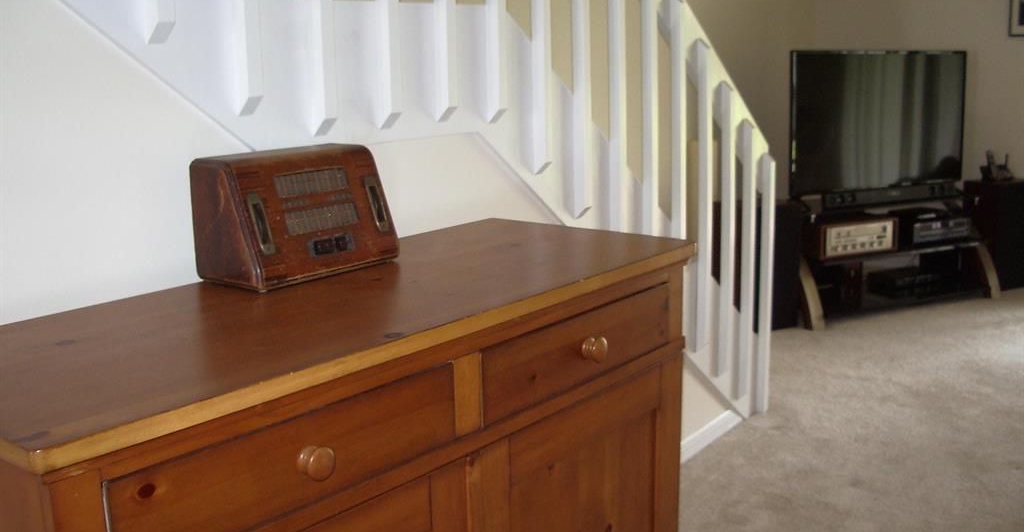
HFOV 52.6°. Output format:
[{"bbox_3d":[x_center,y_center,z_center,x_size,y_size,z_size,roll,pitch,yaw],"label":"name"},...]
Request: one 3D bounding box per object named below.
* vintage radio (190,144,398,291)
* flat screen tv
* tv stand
[{"bbox_3d":[-0.363,-0.095,1.770,0.160,0.198,0.317,8,15,37],"label":"vintage radio"},{"bbox_3d":[1.710,-0.678,4.853,1.075,0.640,0.075,-7,13,-25],"label":"flat screen tv"},{"bbox_3d":[1.744,-0.074,4.934,1.160,0.515,0.450,-7,13,-25],"label":"tv stand"}]

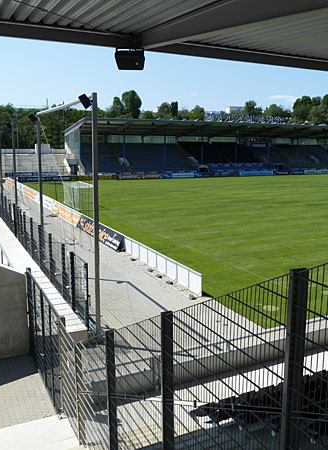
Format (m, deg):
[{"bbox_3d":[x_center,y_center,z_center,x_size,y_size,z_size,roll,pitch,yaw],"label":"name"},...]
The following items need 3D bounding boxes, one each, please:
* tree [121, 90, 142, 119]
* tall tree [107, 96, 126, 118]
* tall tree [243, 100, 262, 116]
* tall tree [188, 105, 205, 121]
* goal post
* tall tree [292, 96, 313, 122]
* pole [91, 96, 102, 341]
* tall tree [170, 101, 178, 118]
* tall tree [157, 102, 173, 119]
[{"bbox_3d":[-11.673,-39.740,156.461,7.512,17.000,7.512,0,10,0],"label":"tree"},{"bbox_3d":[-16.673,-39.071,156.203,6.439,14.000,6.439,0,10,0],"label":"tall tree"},{"bbox_3d":[32.696,-37.698,161.813,8.000,17.000,8.000,-5,11,-26],"label":"tall tree"},{"bbox_3d":[11.845,-36.216,159.950,7.000,16.000,7.000,-5,11,-26],"label":"tall tree"},{"bbox_3d":[-9.910,-3.443,49.768,2.200,2.480,7.500,-4,11,-26],"label":"goal post"},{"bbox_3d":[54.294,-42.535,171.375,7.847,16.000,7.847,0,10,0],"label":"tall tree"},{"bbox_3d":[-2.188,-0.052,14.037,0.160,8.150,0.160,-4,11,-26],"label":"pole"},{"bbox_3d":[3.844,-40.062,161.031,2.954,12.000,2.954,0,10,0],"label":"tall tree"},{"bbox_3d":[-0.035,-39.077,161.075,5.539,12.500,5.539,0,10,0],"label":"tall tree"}]

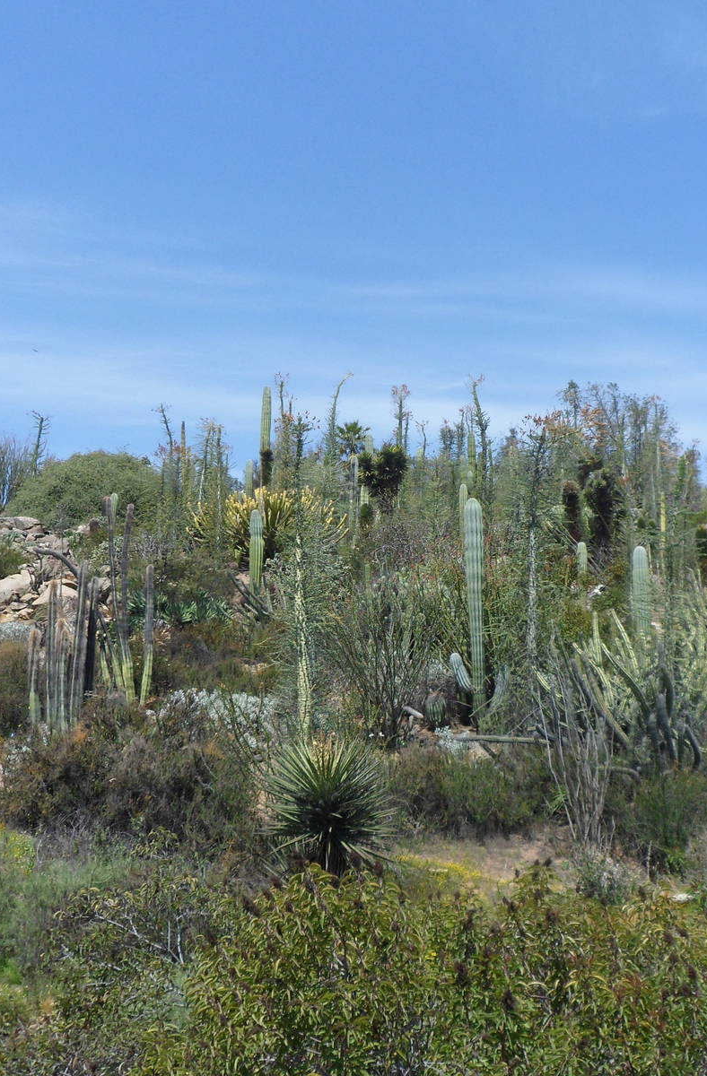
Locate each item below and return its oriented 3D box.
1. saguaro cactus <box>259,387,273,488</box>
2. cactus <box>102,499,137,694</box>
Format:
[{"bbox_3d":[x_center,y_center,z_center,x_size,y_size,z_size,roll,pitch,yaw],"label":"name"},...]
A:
[{"bbox_3d":[-3.251,-3.726,41.882,0.420,4.040,0.420,1,-9,-4],"label":"saguaro cactus"},{"bbox_3d":[-3.999,0.984,19.150,0.580,3.539,0.500,2,-9,-12],"label":"cactus"}]

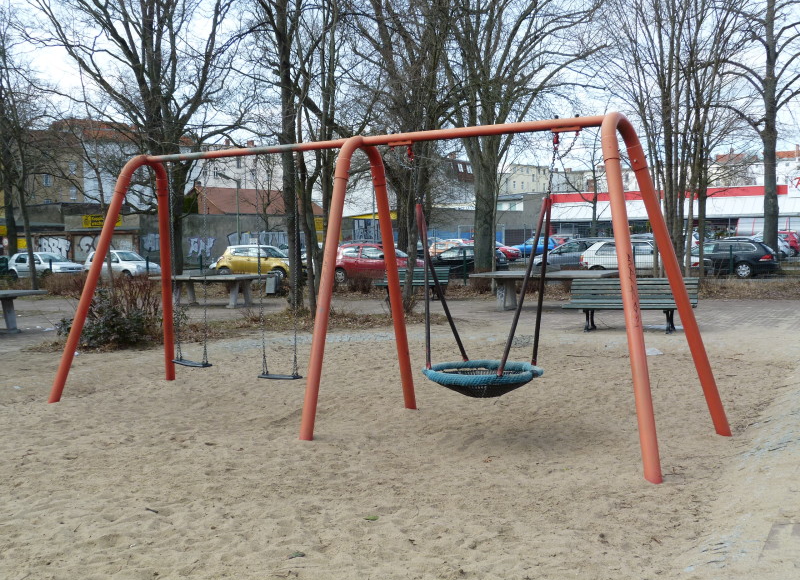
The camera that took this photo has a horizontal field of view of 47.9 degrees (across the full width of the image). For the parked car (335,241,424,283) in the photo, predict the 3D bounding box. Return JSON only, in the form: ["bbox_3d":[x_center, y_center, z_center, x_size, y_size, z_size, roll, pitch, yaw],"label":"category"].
[{"bbox_3d":[-0.874,-1.045,35.000,3.650,1.470,1.660,1,3,25],"label":"parked car"}]

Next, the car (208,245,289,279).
[{"bbox_3d":[-6.235,-1.234,40.000,3.800,1.500,1.690,0,3,14],"label":"car"}]

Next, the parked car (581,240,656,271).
[{"bbox_3d":[9.493,-1.327,36.800,4.150,1.400,1.680,1,3,22],"label":"parked car"}]

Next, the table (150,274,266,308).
[{"bbox_3d":[-4.350,0.030,20.800,2.740,0.760,1.525,1,3,28],"label":"table"}]

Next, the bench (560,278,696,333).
[{"bbox_3d":[3.689,0.222,14.300,2.080,0.830,0.620,0,3,20],"label":"bench"}]

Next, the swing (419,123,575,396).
[{"bbox_3d":[0.675,-0.178,7.466,1.300,2.151,1.020,1,3,35],"label":"swing"}]

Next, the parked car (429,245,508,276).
[{"bbox_3d":[2.866,-1.351,42.000,4.300,1.440,1.740,1,3,23],"label":"parked car"}]

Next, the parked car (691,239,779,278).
[{"bbox_3d":[12.908,-1.245,36.300,4.550,1.500,1.780,1,3,24],"label":"parked car"}]

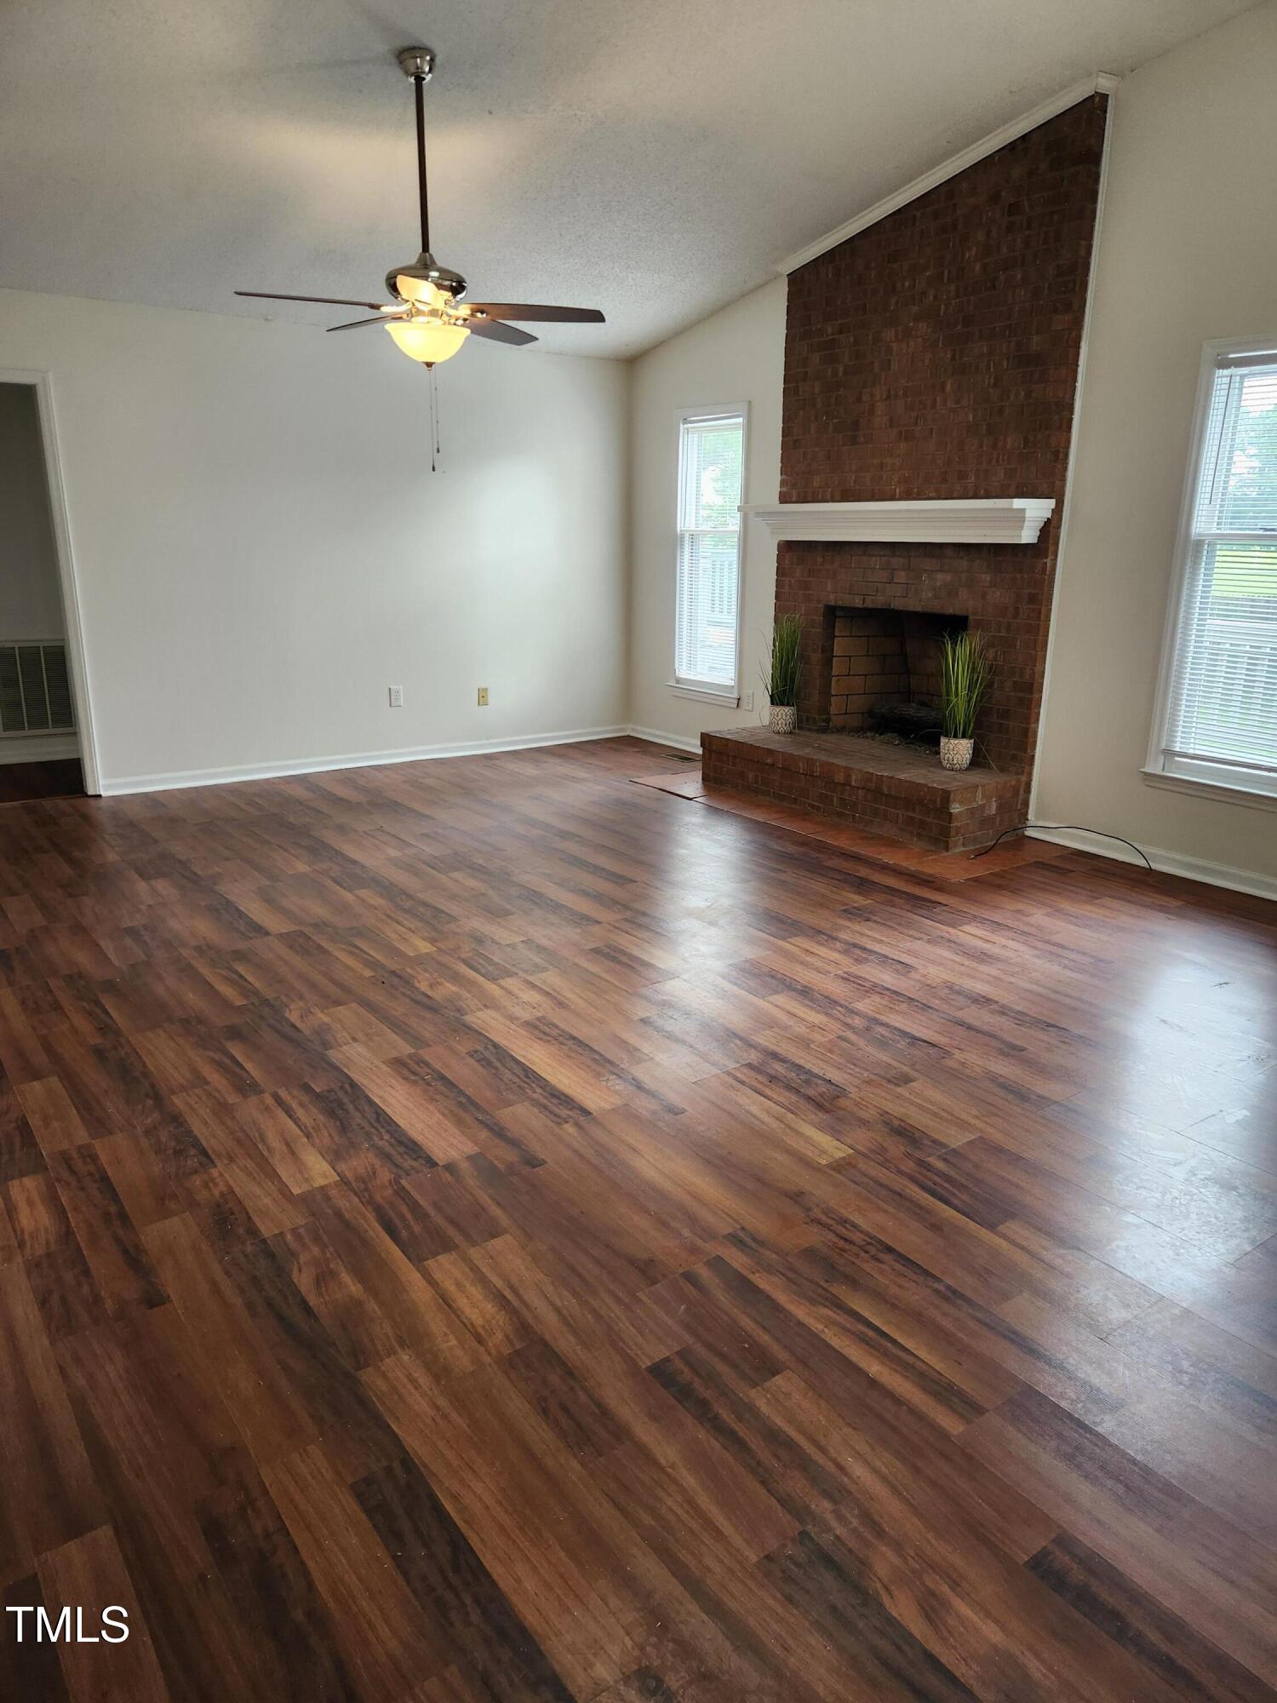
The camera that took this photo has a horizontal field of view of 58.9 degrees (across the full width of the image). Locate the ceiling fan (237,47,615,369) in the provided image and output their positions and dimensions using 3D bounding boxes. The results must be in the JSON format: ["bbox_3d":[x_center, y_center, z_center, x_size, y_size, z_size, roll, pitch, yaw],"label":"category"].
[{"bbox_3d":[-0.756,-2.243,3.970,1.300,1.020,1.300,-10,19,-34],"label":"ceiling fan"}]

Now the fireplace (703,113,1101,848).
[{"bbox_3d":[1.131,-1.730,5.569,0.592,3.095,1.816,-10,19,-34],"label":"fireplace"}]

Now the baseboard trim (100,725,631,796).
[{"bbox_3d":[-1.448,-0.598,7.014,3.483,0.087,0.020,-10,19,-34],"label":"baseboard trim"}]

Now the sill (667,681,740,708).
[{"bbox_3d":[0.411,-1.003,7.266,0.090,0.075,0.765,-10,19,-34],"label":"sill"}]

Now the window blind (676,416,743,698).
[{"bbox_3d":[0.437,-1.880,7.088,0.045,1.600,0.620,-10,19,-34],"label":"window blind"}]

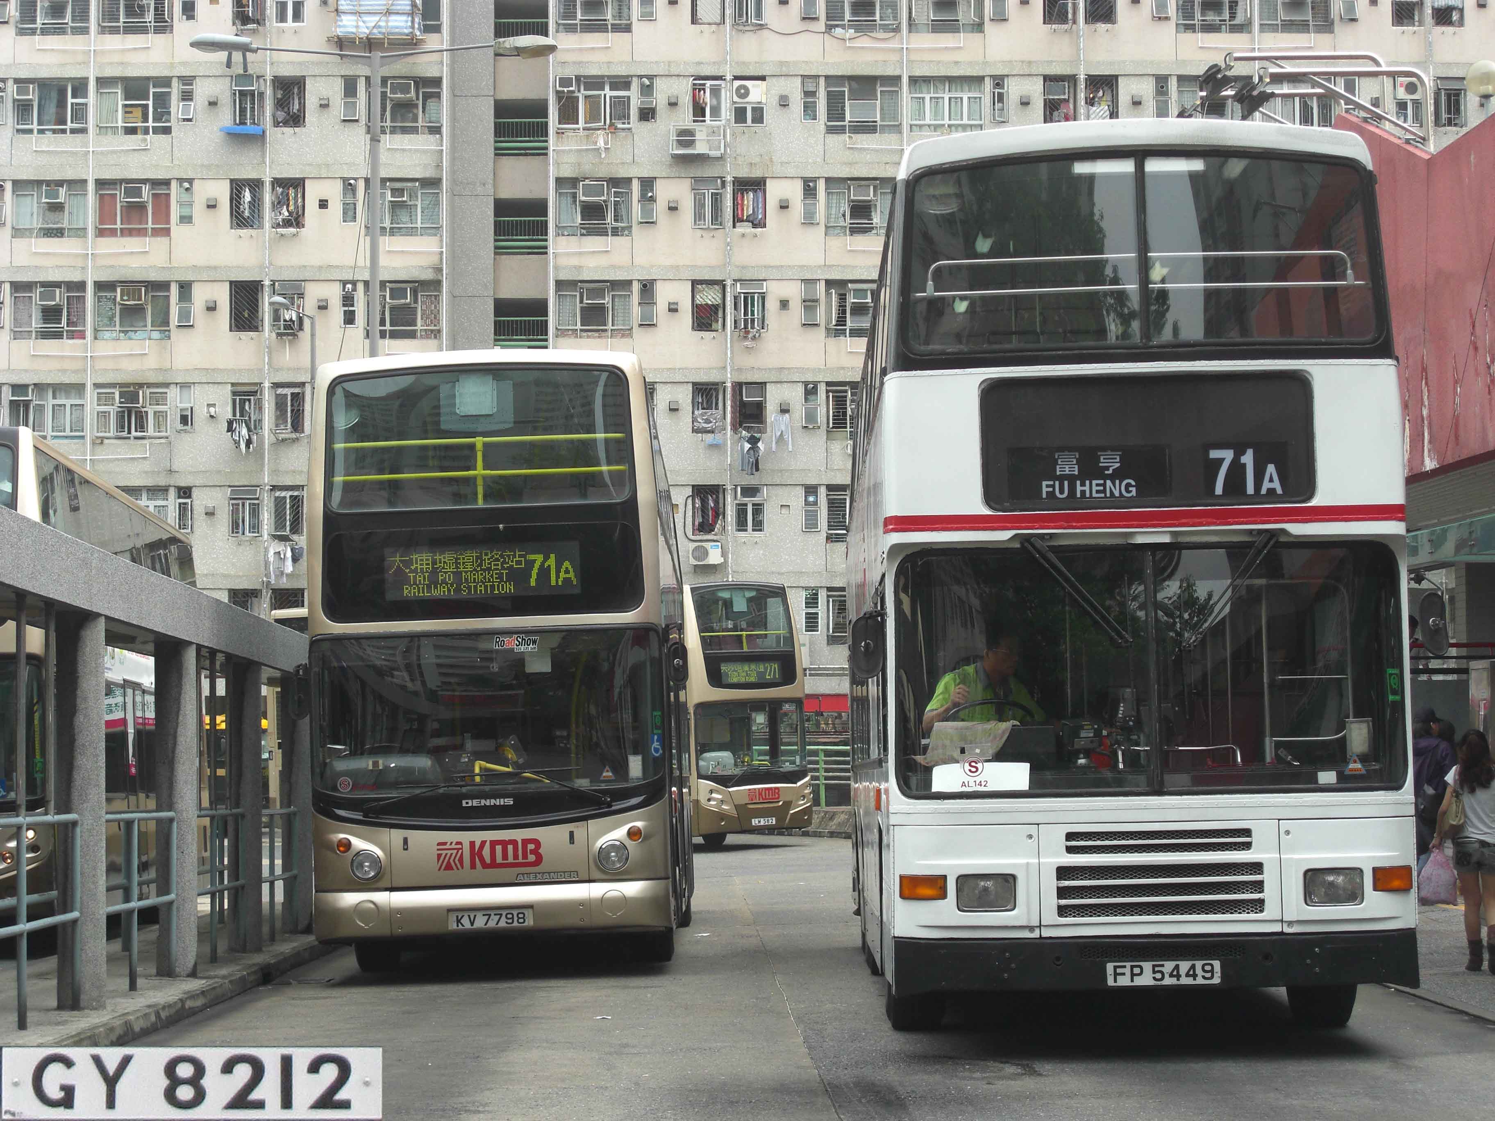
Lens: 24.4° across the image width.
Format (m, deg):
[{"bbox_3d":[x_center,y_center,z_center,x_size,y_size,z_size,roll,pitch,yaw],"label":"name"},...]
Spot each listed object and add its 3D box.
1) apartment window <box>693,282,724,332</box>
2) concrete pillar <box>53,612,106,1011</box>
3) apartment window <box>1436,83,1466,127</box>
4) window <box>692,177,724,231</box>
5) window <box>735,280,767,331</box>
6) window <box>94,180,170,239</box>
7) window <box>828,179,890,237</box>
[{"bbox_3d":[-1.026,-6.711,91.275,0.879,1.370,0.200,0,-4,0],"label":"apartment window"},{"bbox_3d":[-3.671,1.382,19.017,0.235,2.161,0.235,0,-4,-1],"label":"concrete pillar"},{"bbox_3d":[18.641,-12.128,91.637,0.883,1.313,0.200,0,-4,0],"label":"apartment window"},{"bbox_3d":[-1.030,-9.382,90.918,0.861,1.349,0.150,0,-4,0],"label":"window"},{"bbox_3d":[0.092,-6.641,90.534,0.826,1.324,0.180,0,-3,0],"label":"window"},{"bbox_3d":[-16.100,-9.222,90.632,1.974,1.521,0.150,0,-4,0],"label":"window"},{"bbox_3d":[3.064,-9.245,90.629,1.999,1.506,0.150,0,-4,0],"label":"window"}]

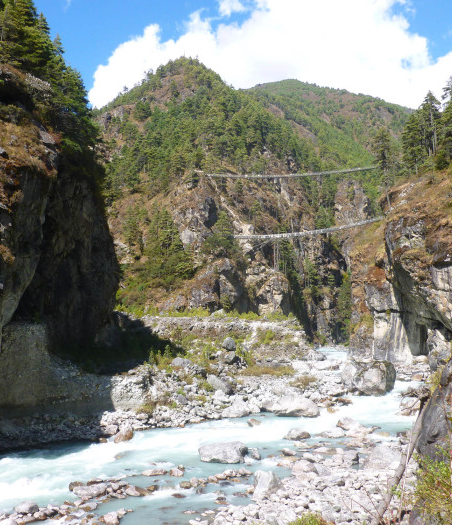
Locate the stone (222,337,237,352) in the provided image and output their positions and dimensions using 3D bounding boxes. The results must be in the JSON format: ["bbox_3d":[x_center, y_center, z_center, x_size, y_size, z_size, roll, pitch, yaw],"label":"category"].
[{"bbox_3d":[0.510,12.280,85.000,2.050,2.100,1.950,0,-7,0],"label":"stone"}]

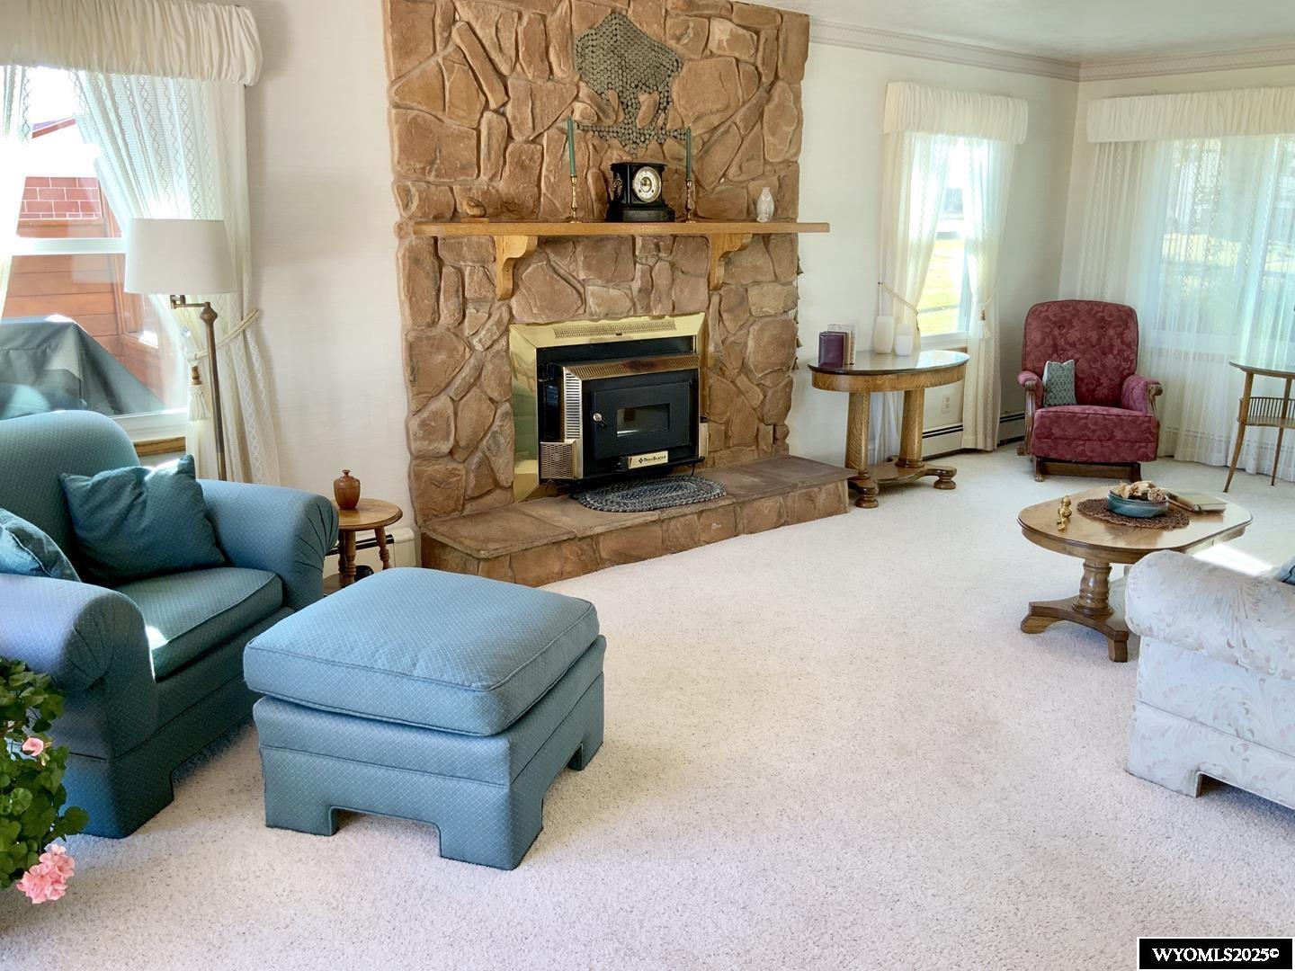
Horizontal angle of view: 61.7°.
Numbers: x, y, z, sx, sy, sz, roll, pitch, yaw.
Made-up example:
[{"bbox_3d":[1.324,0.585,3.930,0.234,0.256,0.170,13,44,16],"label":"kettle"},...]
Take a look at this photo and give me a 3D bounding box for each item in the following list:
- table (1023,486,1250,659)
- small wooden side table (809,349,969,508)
[{"bbox_3d":[1.804,0.317,4.098,1.042,0.436,0.640,-11,18,-37],"label":"table"},{"bbox_3d":[1.298,-0.329,5.972,1.140,0.731,0.600,-11,18,-37],"label":"small wooden side table"}]

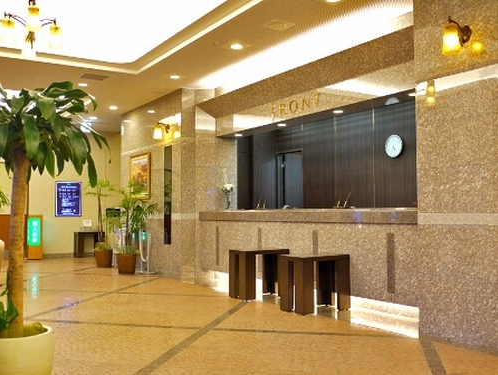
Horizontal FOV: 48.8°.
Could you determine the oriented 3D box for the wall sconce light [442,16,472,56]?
[{"bbox_3d":[1.513,-1.082,3.986,0.240,0.288,0.148,1,-3,-33],"label":"wall sconce light"}]

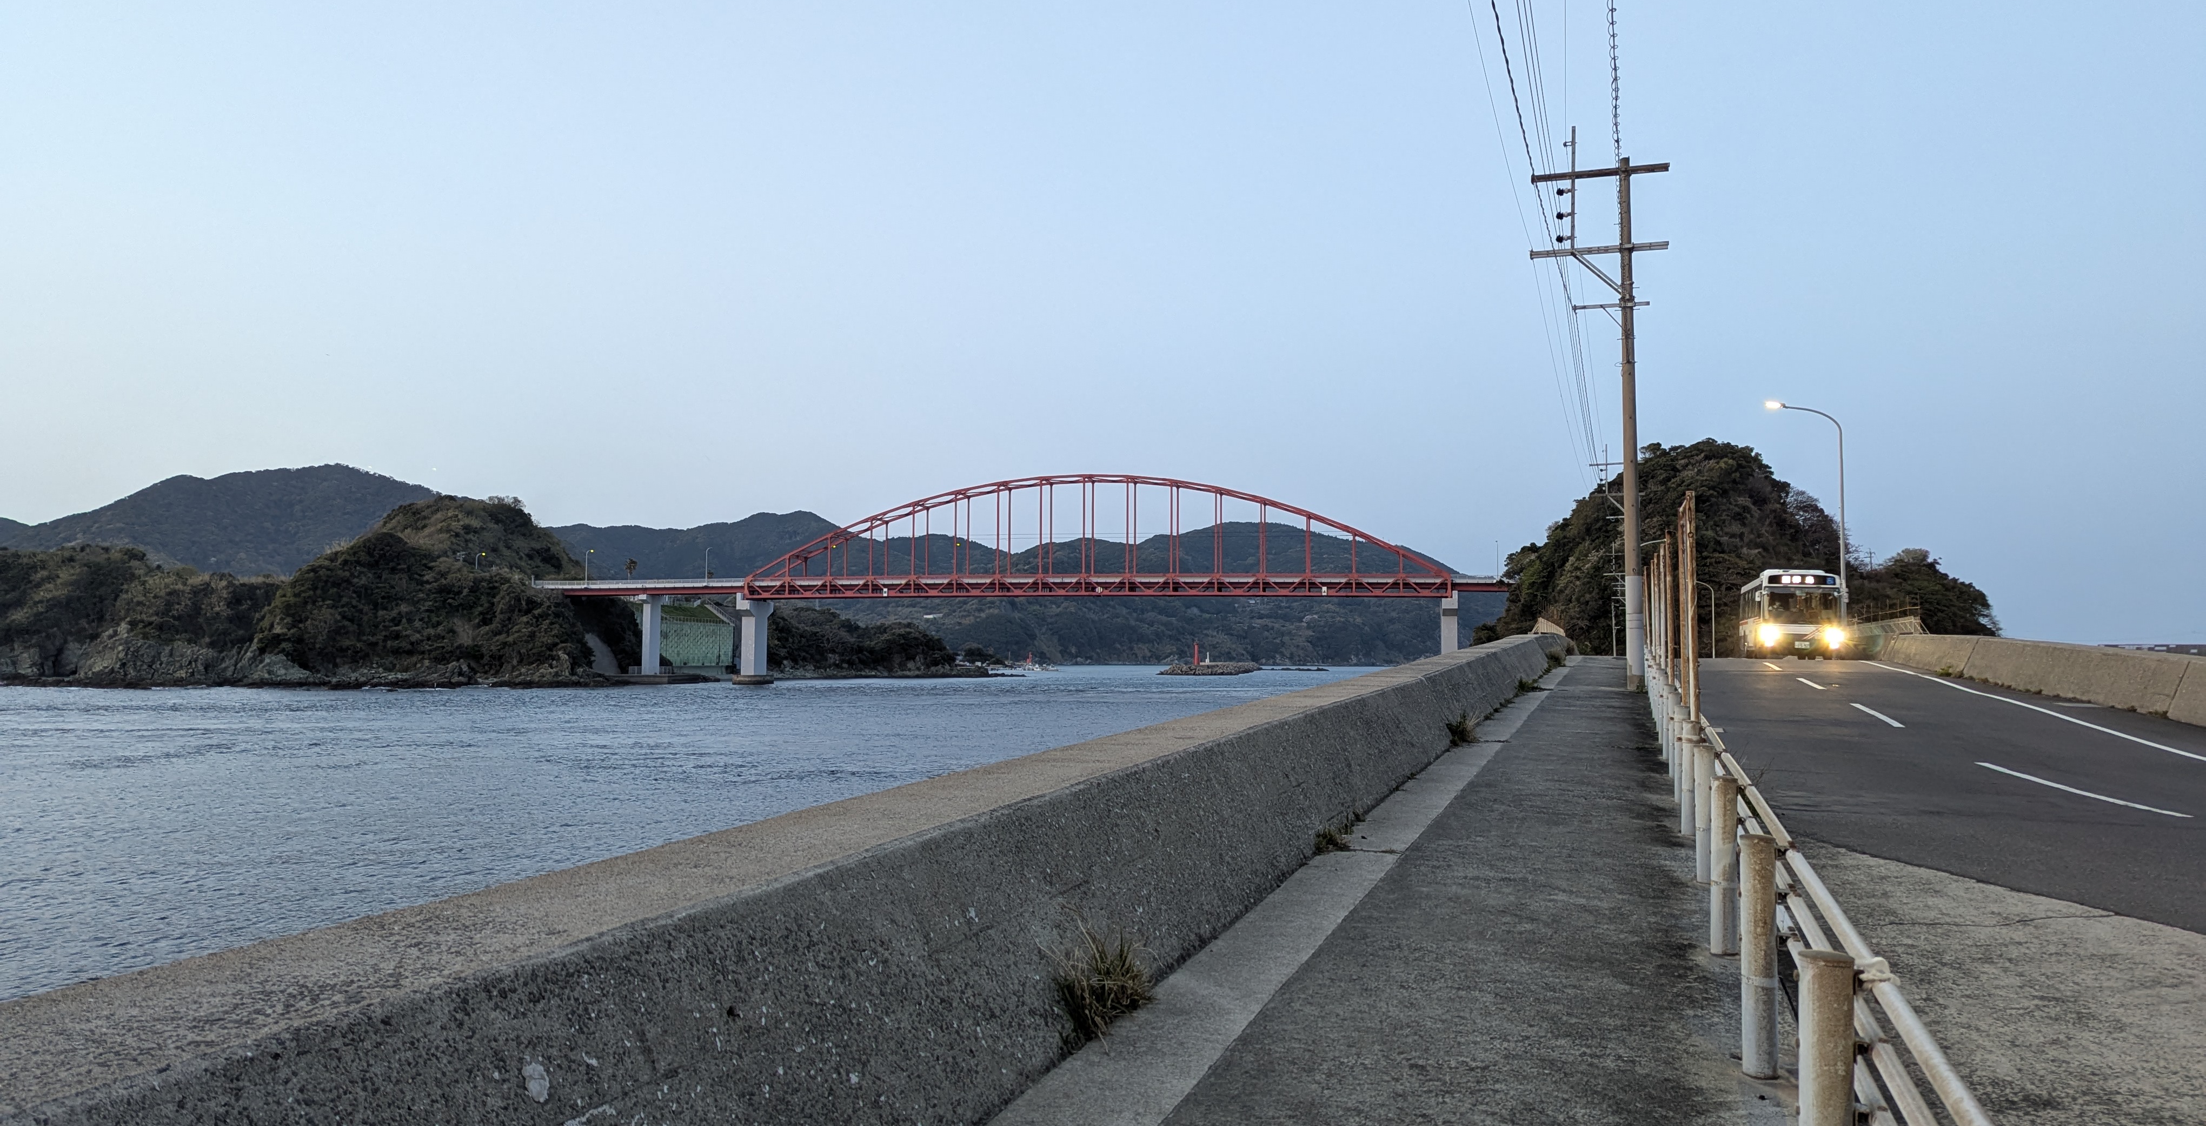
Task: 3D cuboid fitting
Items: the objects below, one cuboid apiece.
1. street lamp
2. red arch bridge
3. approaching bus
[{"bbox_3d":[26.451,-1.161,57.672,2.740,9.750,0.300,-1,-4,19],"label":"street lamp"},{"bbox_3d":[-19.339,4.292,336.731,221.000,44.700,10.500,-1,-3,9],"label":"red arch bridge"},{"bbox_3d":[23.494,2.043,52.568,2.320,3.040,8.990,-1,-4,19],"label":"approaching bus"}]

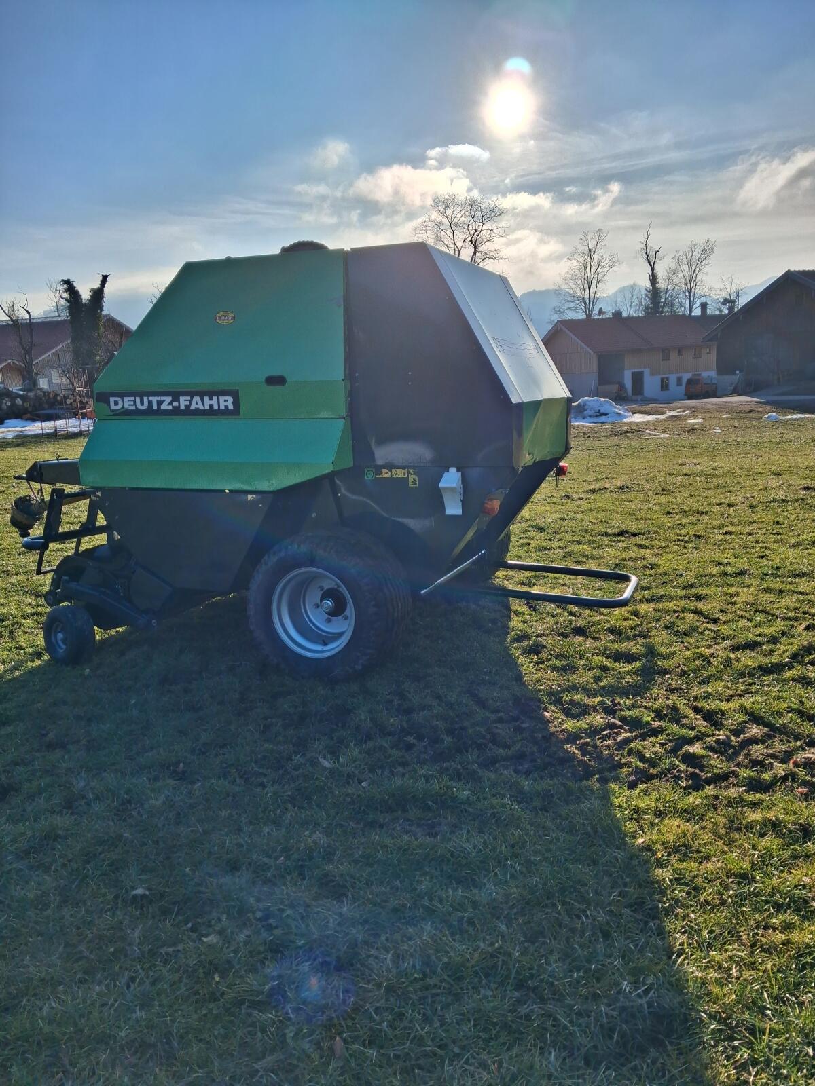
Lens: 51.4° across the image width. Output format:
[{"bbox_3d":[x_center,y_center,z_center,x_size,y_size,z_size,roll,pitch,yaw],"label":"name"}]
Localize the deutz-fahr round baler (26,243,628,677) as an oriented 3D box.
[{"bbox_3d":[-0.819,-0.637,5.682,4.620,2.360,2.480,3,11,20],"label":"deutz-fahr round baler"}]

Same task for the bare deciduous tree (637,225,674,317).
[{"bbox_3d":[28.900,-27.600,98.800,4.100,19.000,4.100,-2,11,0],"label":"bare deciduous tree"}]

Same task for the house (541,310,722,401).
[{"bbox_3d":[20.500,-18.000,82.300,14.800,7.600,13.400,-6,12,-23],"label":"house"}]

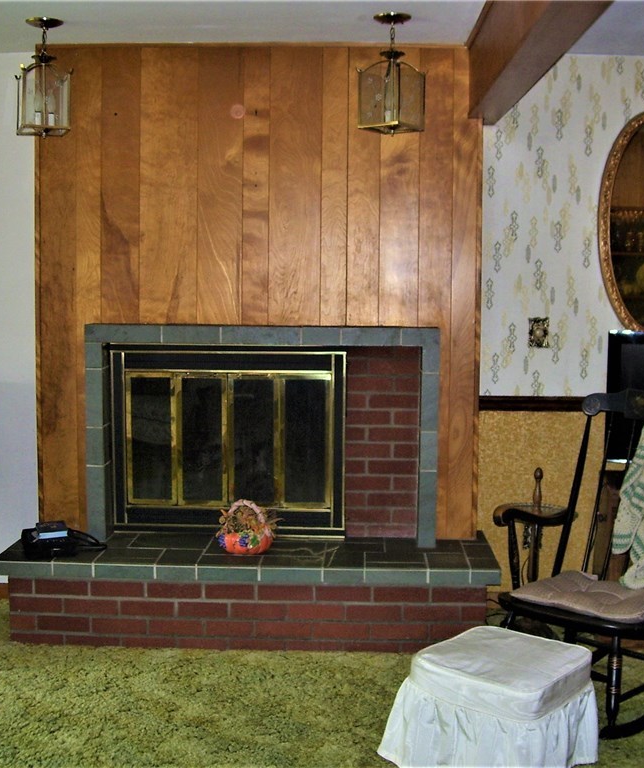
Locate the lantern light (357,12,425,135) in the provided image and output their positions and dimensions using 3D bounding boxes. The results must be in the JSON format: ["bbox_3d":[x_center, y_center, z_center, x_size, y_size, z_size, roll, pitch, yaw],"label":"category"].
[{"bbox_3d":[0.248,-1.093,3.773,0.185,0.421,0.185,4,7,35],"label":"lantern light"}]

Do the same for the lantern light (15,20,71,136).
[{"bbox_3d":[-0.995,-1.096,3.811,0.185,0.421,0.185,-2,6,-24],"label":"lantern light"}]

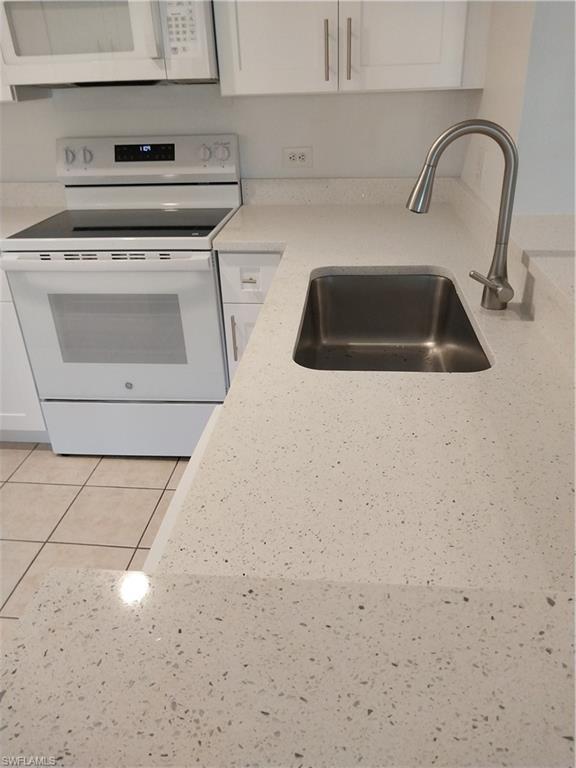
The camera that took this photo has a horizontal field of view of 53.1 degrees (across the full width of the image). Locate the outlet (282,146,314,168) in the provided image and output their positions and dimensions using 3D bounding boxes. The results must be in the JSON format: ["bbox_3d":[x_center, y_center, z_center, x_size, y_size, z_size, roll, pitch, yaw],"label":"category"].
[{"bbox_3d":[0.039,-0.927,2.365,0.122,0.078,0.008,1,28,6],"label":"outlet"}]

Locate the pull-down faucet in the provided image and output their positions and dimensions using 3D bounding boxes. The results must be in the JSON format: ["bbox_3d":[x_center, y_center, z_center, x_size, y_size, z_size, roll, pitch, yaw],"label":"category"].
[{"bbox_3d":[0.377,-0.342,1.222,0.247,0.395,0.097,-2,28,0],"label":"pull-down faucet"}]

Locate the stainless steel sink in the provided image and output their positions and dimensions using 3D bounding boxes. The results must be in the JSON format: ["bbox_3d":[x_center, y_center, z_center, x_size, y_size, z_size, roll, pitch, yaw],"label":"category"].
[{"bbox_3d":[0.233,-0.064,1.400,0.396,0.225,0.671,1,28,6],"label":"stainless steel sink"}]

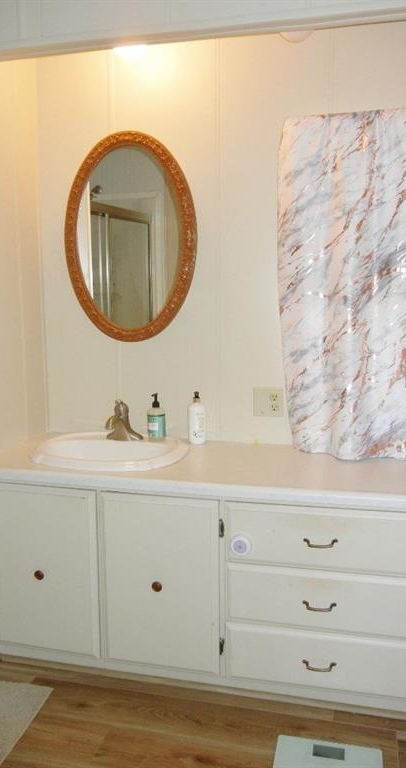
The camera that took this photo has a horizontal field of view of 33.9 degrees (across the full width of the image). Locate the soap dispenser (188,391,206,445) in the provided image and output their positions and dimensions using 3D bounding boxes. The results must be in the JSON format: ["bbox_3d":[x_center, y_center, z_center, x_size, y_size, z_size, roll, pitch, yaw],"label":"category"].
[{"bbox_3d":[-0.023,0.129,2.576,0.065,0.198,0.065,-1,7,-8],"label":"soap dispenser"}]

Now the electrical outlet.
[{"bbox_3d":[0.249,0.069,2.528,0.115,0.115,0.008,2,8,14],"label":"electrical outlet"}]

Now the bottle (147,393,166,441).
[{"bbox_3d":[-0.180,0.127,2.586,0.068,0.181,0.068,0,7,0],"label":"bottle"}]

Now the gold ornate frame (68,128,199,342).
[{"bbox_3d":[-0.282,-0.559,2.566,0.539,0.796,0.035,2,8,14],"label":"gold ornate frame"}]

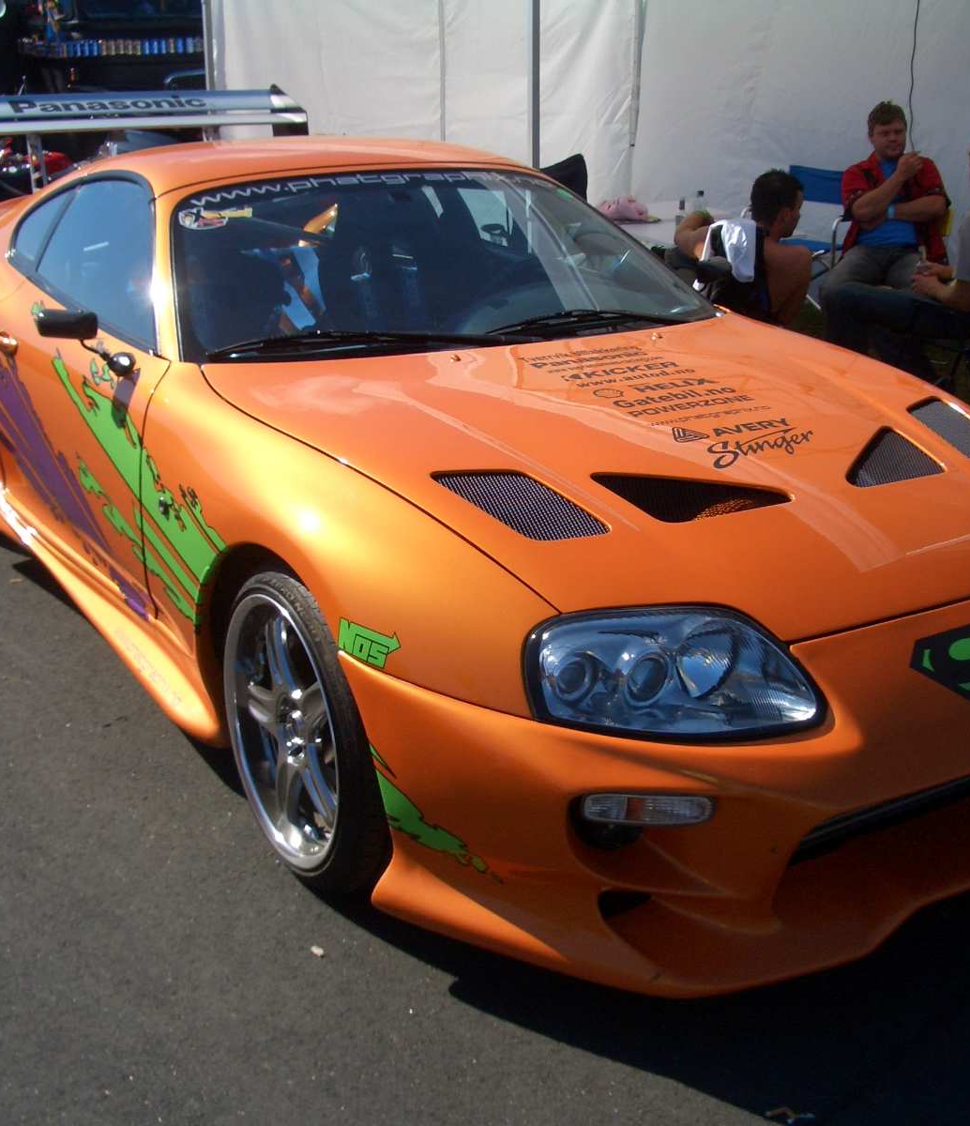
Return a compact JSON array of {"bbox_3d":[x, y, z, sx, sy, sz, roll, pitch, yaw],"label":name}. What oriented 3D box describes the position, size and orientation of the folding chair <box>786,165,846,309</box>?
[{"bbox_3d":[1.466,-1.354,7.269,0.620,0.970,0.560,-15,23,-39],"label":"folding chair"}]

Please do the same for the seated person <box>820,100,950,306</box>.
[{"bbox_3d":[1.781,-1.357,6.750,0.620,1.250,0.900,5,19,14],"label":"seated person"}]

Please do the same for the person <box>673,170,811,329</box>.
[{"bbox_3d":[0.885,-0.813,5.401,0.540,1.120,0.760,-9,20,-25],"label":"person"}]

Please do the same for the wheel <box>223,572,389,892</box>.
[{"bbox_3d":[-0.285,0.293,2.866,0.240,0.625,0.625,-11,21,-30],"label":"wheel"}]

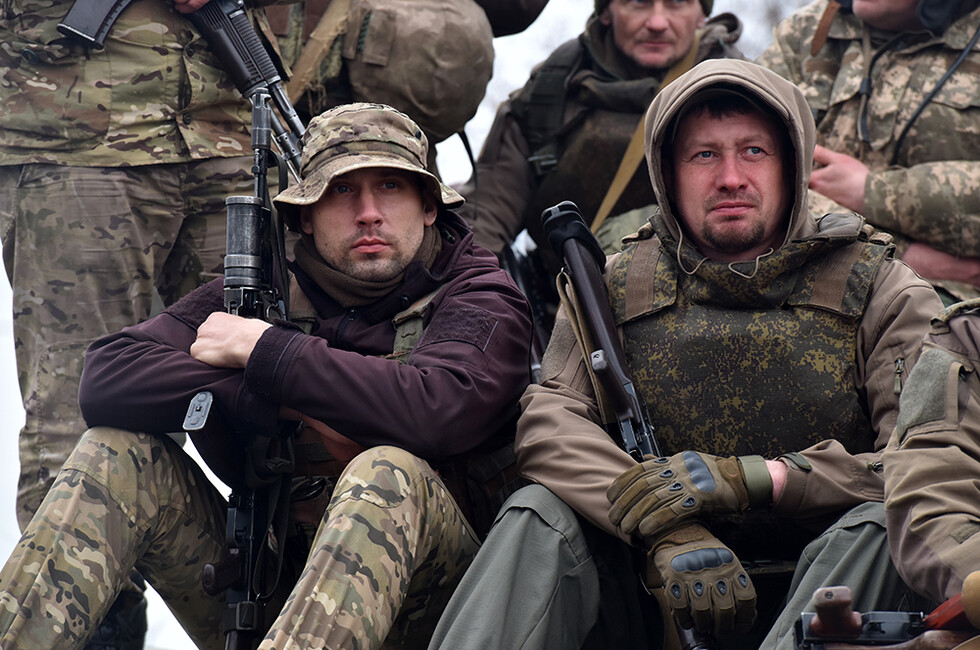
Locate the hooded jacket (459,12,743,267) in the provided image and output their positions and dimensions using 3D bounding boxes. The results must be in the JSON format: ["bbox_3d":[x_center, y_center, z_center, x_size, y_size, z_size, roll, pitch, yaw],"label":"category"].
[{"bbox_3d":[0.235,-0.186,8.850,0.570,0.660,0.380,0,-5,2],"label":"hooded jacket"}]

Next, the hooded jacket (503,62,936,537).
[{"bbox_3d":[0.307,0.013,6.950,0.560,0.710,0.450,0,-5,6],"label":"hooded jacket"}]

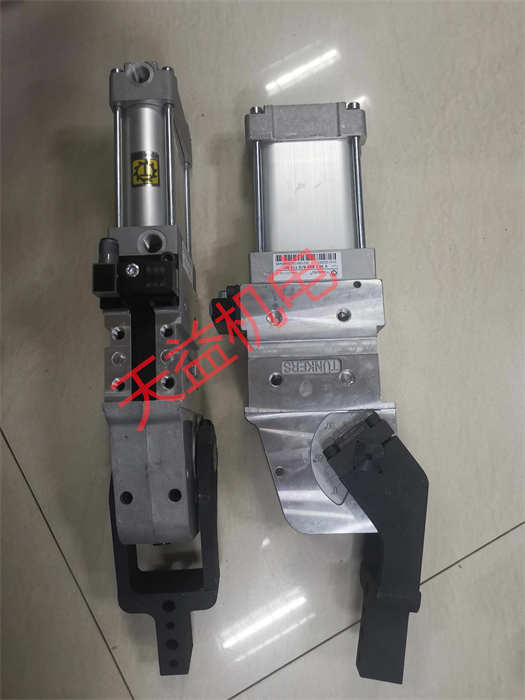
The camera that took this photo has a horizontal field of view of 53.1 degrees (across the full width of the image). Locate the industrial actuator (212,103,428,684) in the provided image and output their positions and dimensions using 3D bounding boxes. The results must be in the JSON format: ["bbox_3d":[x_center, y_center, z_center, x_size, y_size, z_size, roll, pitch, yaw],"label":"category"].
[{"bbox_3d":[0.044,0.024,0.476,0.172,0.085,0.504,-2,82,0],"label":"industrial actuator"}]

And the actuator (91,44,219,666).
[{"bbox_3d":[-0.086,0.019,0.436,0.085,0.172,0.504,-3,80,0],"label":"actuator"}]

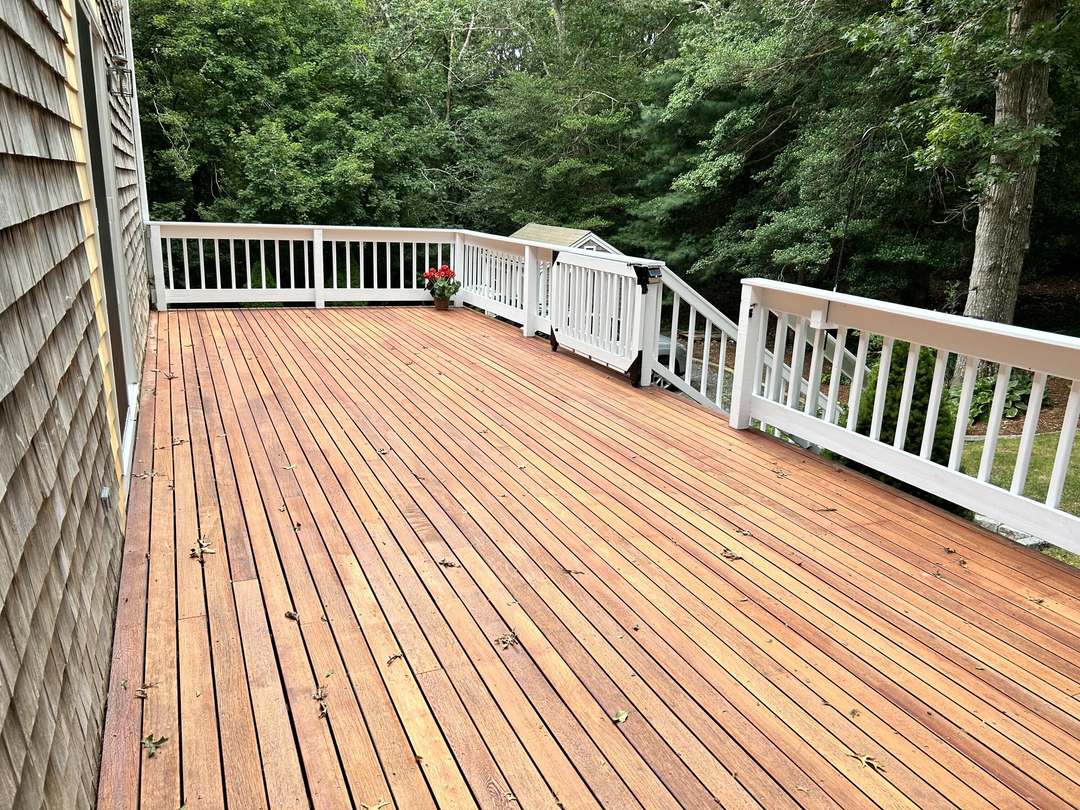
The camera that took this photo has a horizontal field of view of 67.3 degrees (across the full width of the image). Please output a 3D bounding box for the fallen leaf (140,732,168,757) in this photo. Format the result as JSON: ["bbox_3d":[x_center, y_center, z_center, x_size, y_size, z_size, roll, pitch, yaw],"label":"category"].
[{"bbox_3d":[-1.014,0.884,2.118,0.065,0.027,0.050,9,16,22],"label":"fallen leaf"}]

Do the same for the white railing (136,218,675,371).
[{"bbox_3d":[-1.587,-1.059,7.587,3.750,0.957,4.500,-4,16,-24],"label":"white railing"}]

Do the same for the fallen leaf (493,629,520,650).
[{"bbox_3d":[-0.101,0.773,2.689,0.052,0.033,0.096,14,19,38],"label":"fallen leaf"}]

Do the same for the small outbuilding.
[{"bbox_3d":[0.423,-3.293,21.716,2.700,2.900,3.500,-4,16,-24],"label":"small outbuilding"}]

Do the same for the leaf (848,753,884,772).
[{"bbox_3d":[0.878,0.957,2.183,0.093,0.022,0.034,9,16,24],"label":"leaf"}]

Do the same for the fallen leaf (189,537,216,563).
[{"bbox_3d":[-1.338,0.575,3.222,0.139,0.036,0.100,13,18,35],"label":"fallen leaf"}]

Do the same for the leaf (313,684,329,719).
[{"bbox_3d":[-0.634,0.847,2.337,0.040,0.022,0.152,-2,15,-17],"label":"leaf"}]

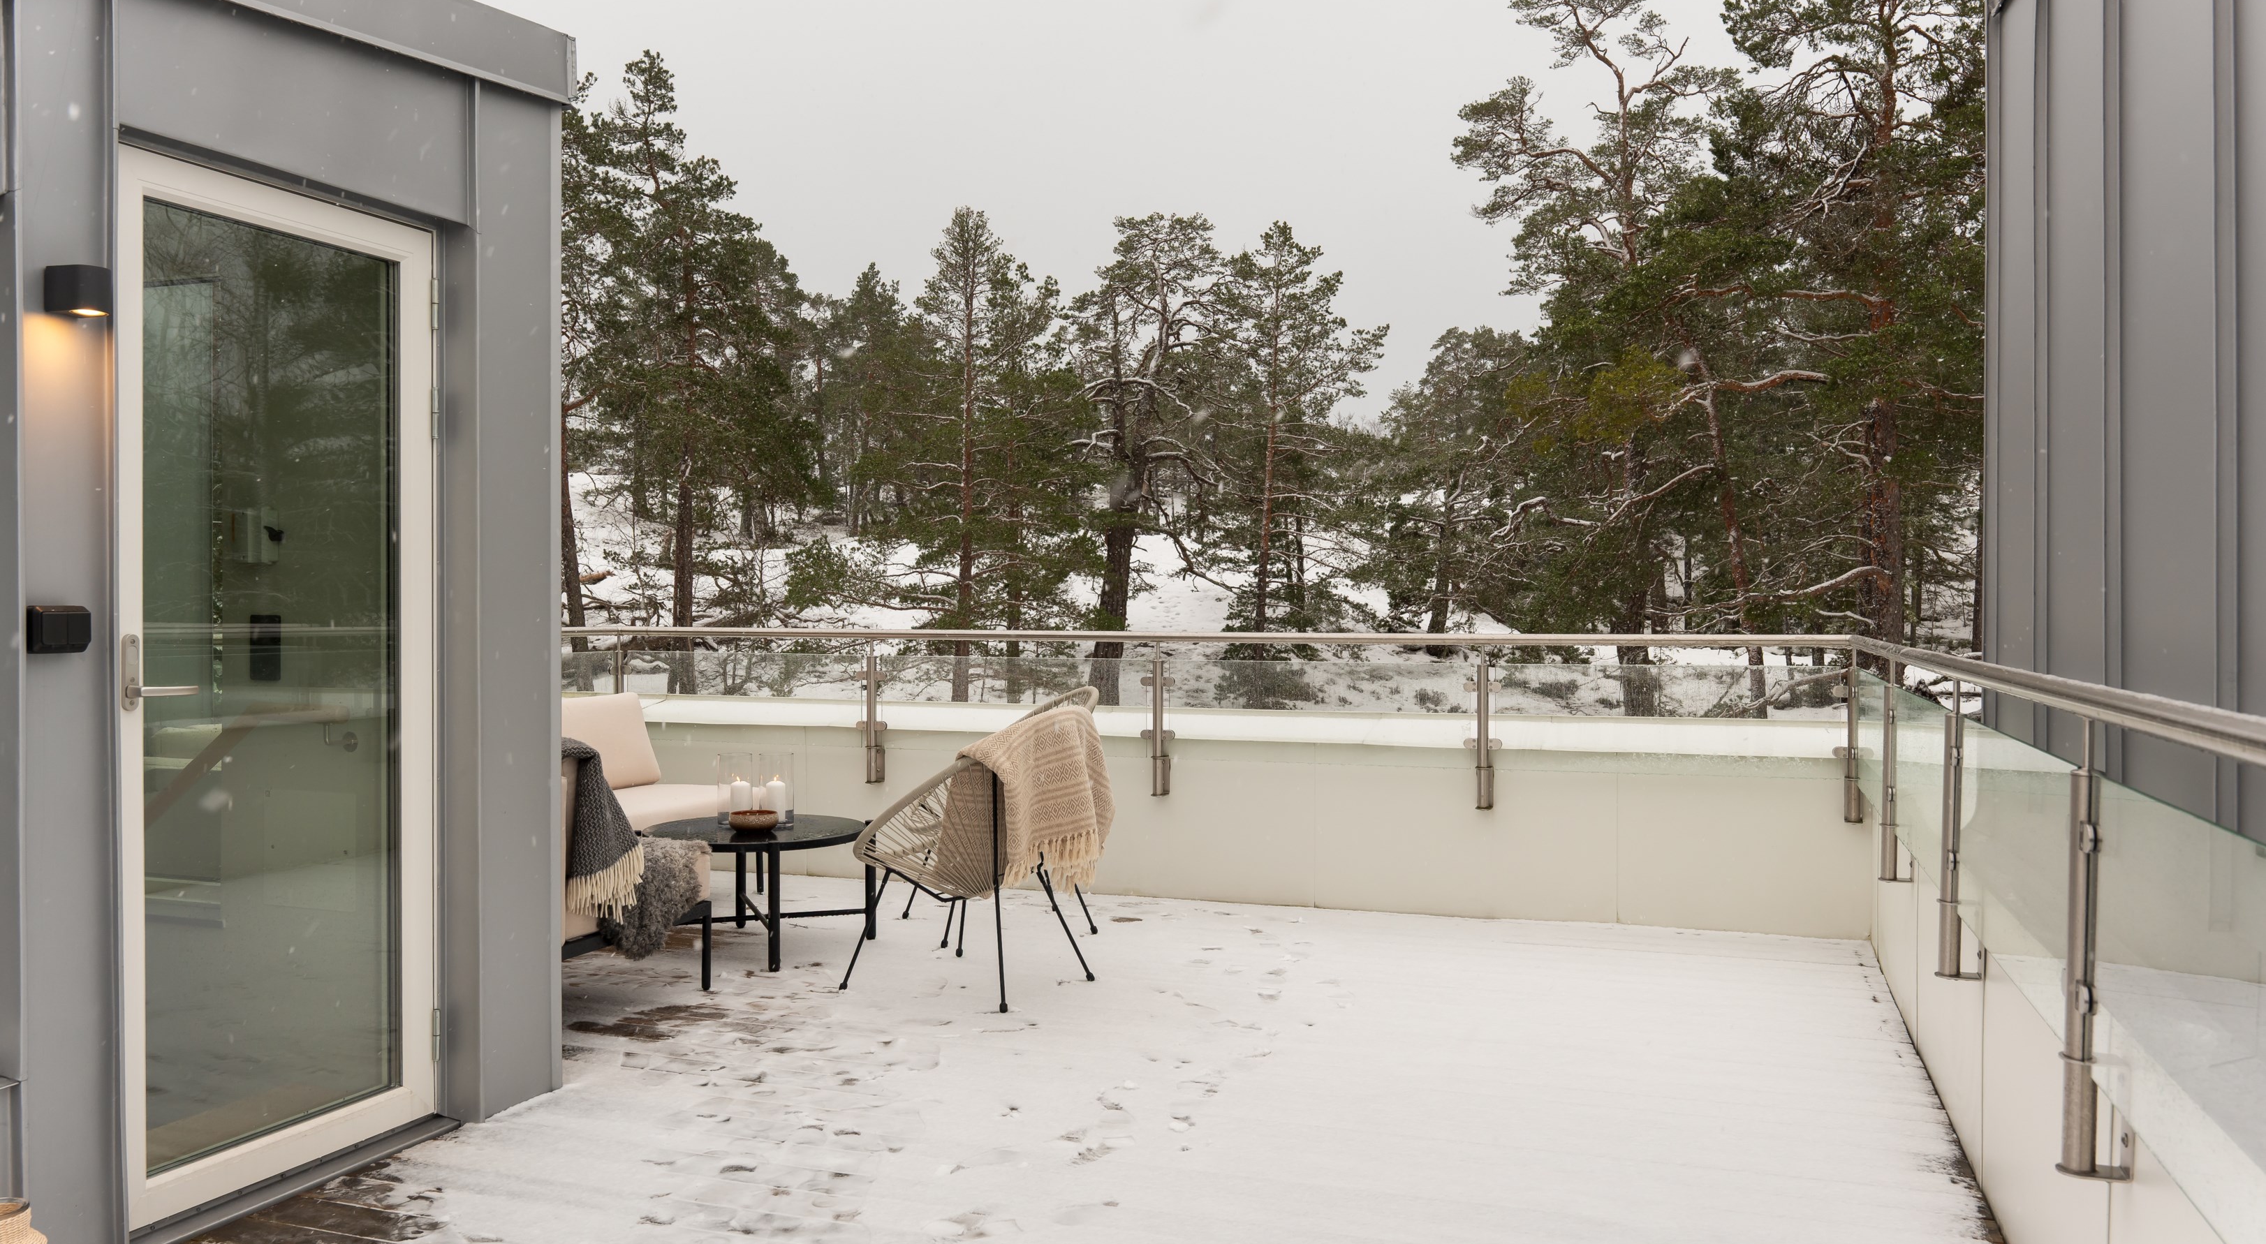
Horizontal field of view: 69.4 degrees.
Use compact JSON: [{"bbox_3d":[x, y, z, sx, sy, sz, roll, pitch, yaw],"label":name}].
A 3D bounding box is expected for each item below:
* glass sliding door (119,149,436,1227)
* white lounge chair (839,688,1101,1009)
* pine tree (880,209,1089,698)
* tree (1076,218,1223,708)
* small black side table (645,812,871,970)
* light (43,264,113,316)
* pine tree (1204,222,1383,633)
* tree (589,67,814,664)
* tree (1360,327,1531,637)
[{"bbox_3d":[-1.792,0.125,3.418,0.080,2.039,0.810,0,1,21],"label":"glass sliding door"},{"bbox_3d":[-0.465,0.678,5.180,0.840,0.940,0.740,0,1,34],"label":"white lounge chair"},{"bbox_3d":[-2.273,-2.448,25.000,3.100,7.740,3.100,0,0,0],"label":"pine tree"},{"bbox_3d":[0.225,-2.504,26.000,2.700,7.960,2.700,0,0,0],"label":"tree"},{"bbox_3d":[-1.313,0.931,5.722,0.800,0.425,0.800,0,0,0],"label":"small black side table"},{"bbox_3d":[-1.834,-0.576,2.860,0.085,0.083,0.080,0,1,21],"label":"light"},{"bbox_3d":[3.054,-3.254,31.000,3.400,8.690,3.400,0,0,0],"label":"pine tree"},{"bbox_3d":[-6.391,-3.545,24.000,3.400,9.610,3.400,0,0,0],"label":"tree"},{"bbox_3d":[6.441,-2.741,34.000,3.600,6.770,3.600,0,0,0],"label":"tree"}]

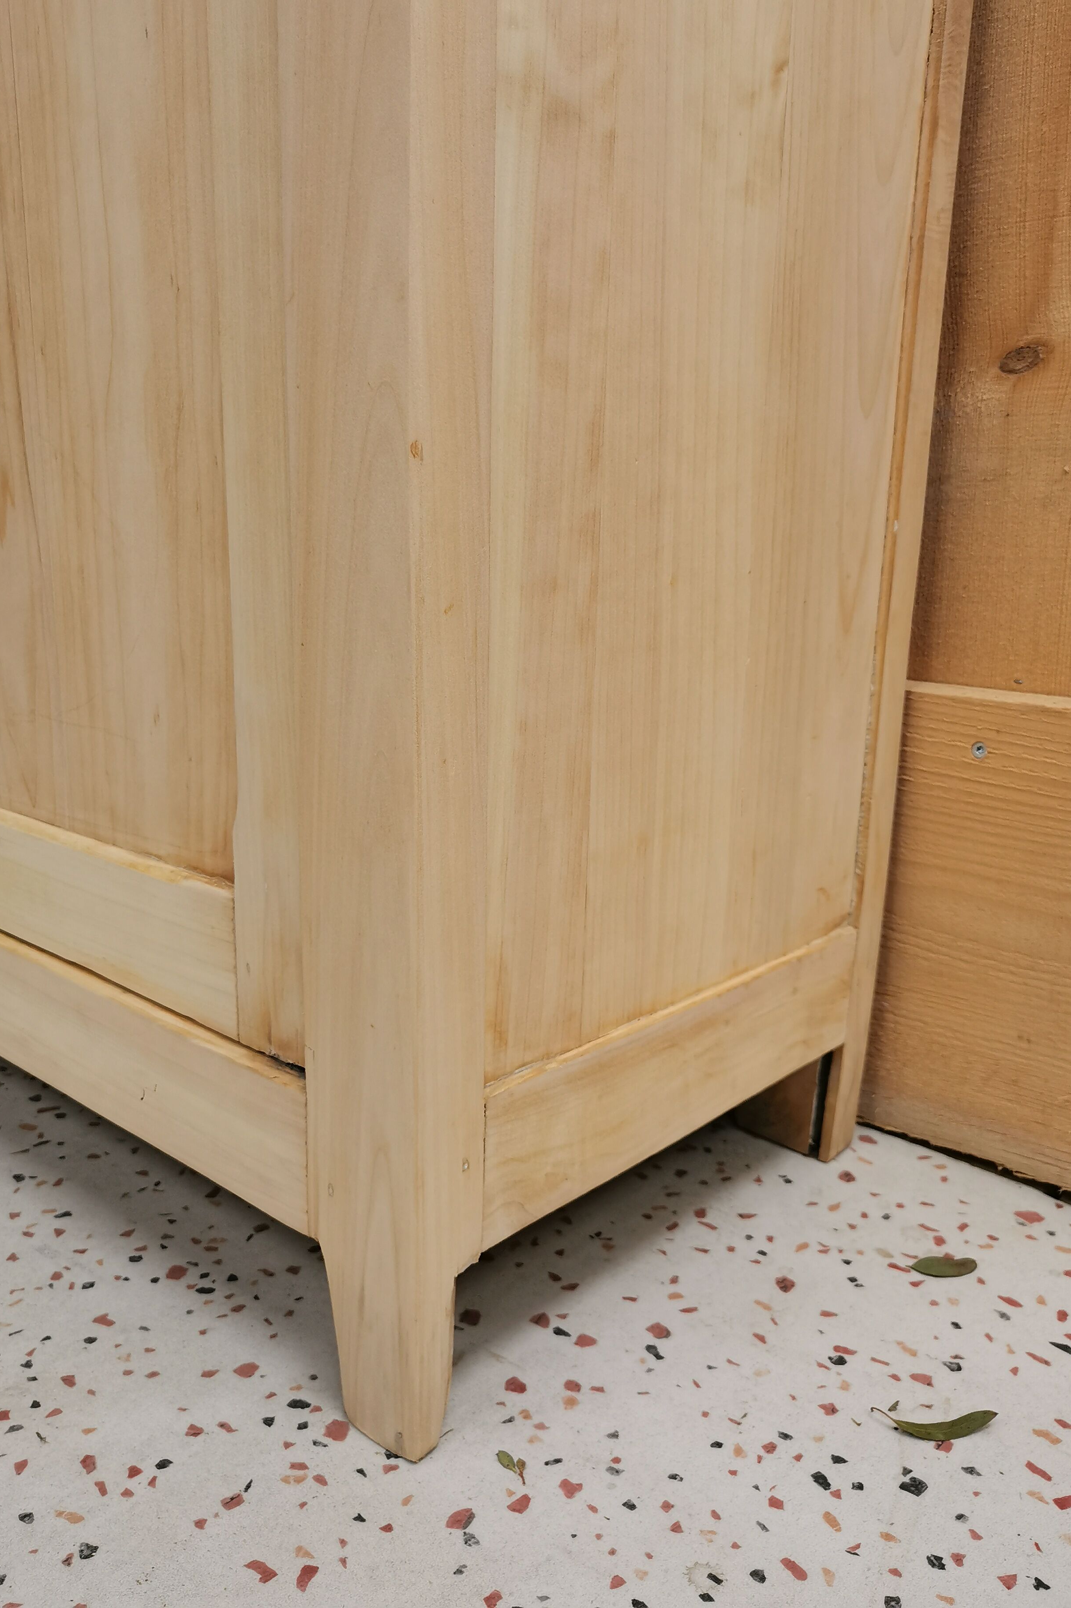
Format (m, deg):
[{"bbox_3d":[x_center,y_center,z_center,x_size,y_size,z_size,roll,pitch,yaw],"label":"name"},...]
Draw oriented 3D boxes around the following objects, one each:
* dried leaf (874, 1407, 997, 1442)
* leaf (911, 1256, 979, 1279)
[{"bbox_3d":[0.169,0.262,0.569,0.052,0.009,0.017,1,13,0],"label":"dried leaf"},{"bbox_3d":[0.208,0.237,0.689,0.035,0.004,0.018,1,13,0],"label":"leaf"}]

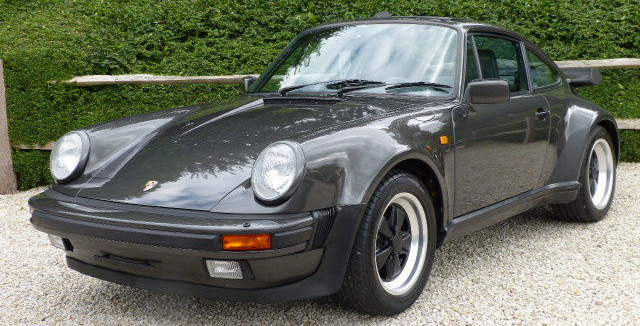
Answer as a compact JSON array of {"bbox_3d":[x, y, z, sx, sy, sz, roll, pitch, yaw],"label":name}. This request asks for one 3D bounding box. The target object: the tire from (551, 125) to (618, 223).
[{"bbox_3d":[1.668,0.057,5.746,0.250,0.630,0.630,4,9,37],"label":"tire"}]

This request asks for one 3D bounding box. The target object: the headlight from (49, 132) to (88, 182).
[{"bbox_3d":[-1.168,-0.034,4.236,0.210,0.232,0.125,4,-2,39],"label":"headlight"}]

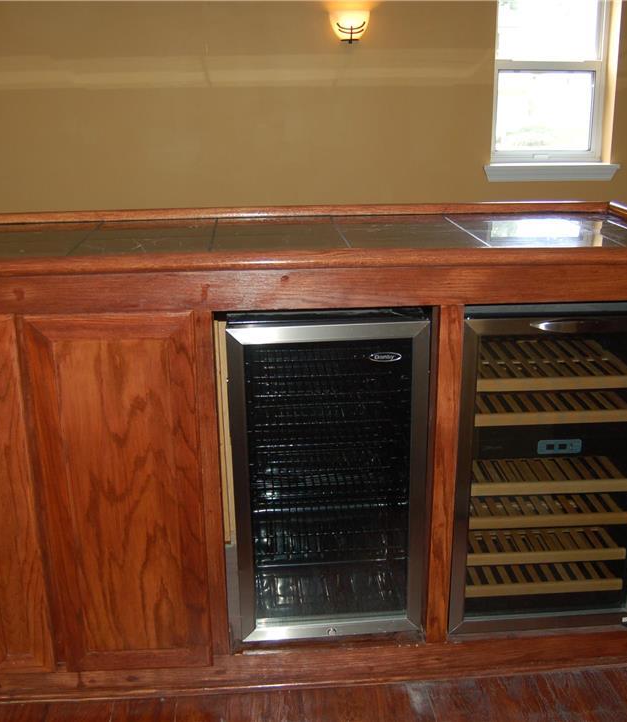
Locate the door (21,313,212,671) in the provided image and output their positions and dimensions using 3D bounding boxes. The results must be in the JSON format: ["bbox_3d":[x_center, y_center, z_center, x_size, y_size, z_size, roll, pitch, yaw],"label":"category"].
[{"bbox_3d":[-0.426,0.322,1.850,0.351,0.888,0.022,-2,18,-4],"label":"door"}]

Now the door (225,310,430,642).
[{"bbox_3d":[0.042,0.298,1.909,0.450,0.797,0.050,-2,18,-5],"label":"door"}]

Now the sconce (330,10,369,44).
[{"bbox_3d":[0.162,-1.491,3.640,0.175,0.142,0.110,-2,18,-4],"label":"sconce"}]

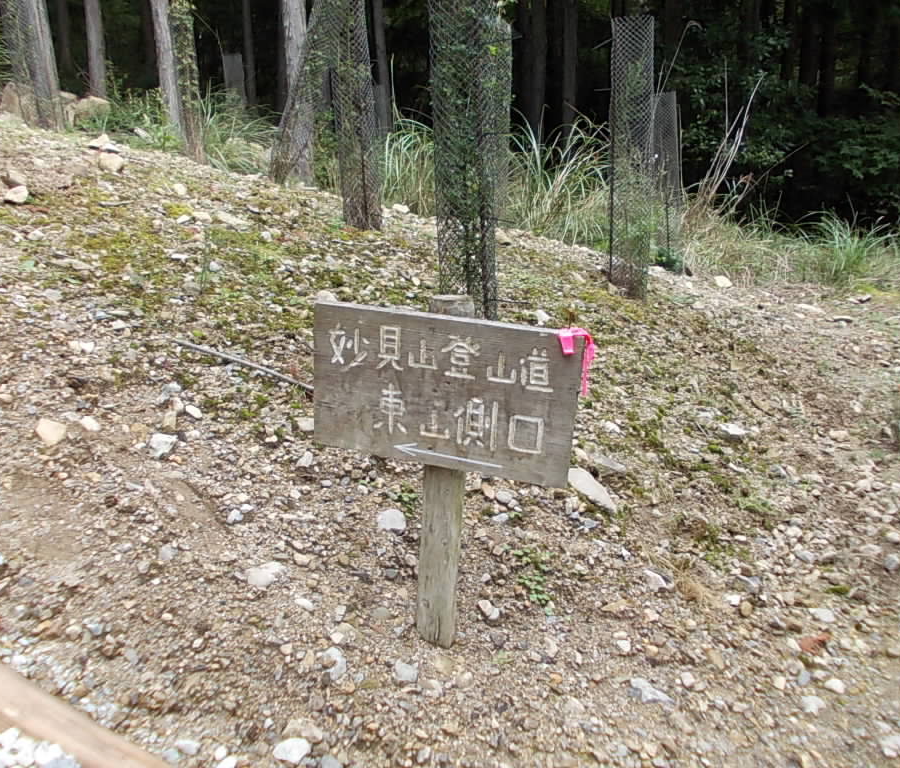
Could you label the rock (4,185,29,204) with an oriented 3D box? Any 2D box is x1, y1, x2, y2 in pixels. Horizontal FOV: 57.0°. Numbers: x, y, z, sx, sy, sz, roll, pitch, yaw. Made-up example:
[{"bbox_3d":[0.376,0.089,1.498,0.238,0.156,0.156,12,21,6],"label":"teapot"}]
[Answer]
[{"bbox_3d":[-2.460,-1.075,4.700,0.130,0.085,0.100,-1,13,0],"label":"rock"}]

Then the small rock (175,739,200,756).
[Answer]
[{"bbox_3d":[-0.520,0.720,1.640,0.048,0.027,0.036,-1,13,0],"label":"small rock"}]

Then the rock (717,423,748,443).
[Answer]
[{"bbox_3d":[1.204,0.207,3.530,0.125,0.055,0.100,5,19,19],"label":"rock"}]

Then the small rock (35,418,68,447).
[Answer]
[{"bbox_3d":[-1.257,0.153,2.613,0.100,0.060,0.080,-10,20,-26],"label":"small rock"}]

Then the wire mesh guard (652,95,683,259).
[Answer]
[{"bbox_3d":[2.311,-2.215,8.800,0.290,1.800,0.290,-1,13,0],"label":"wire mesh guard"}]

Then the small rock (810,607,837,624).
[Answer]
[{"bbox_3d":[1.082,0.671,2.400,0.068,0.035,0.050,-1,13,0],"label":"small rock"}]

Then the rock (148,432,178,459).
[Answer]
[{"bbox_3d":[-0.919,0.197,2.656,0.090,0.058,0.070,-7,19,-19],"label":"rock"}]

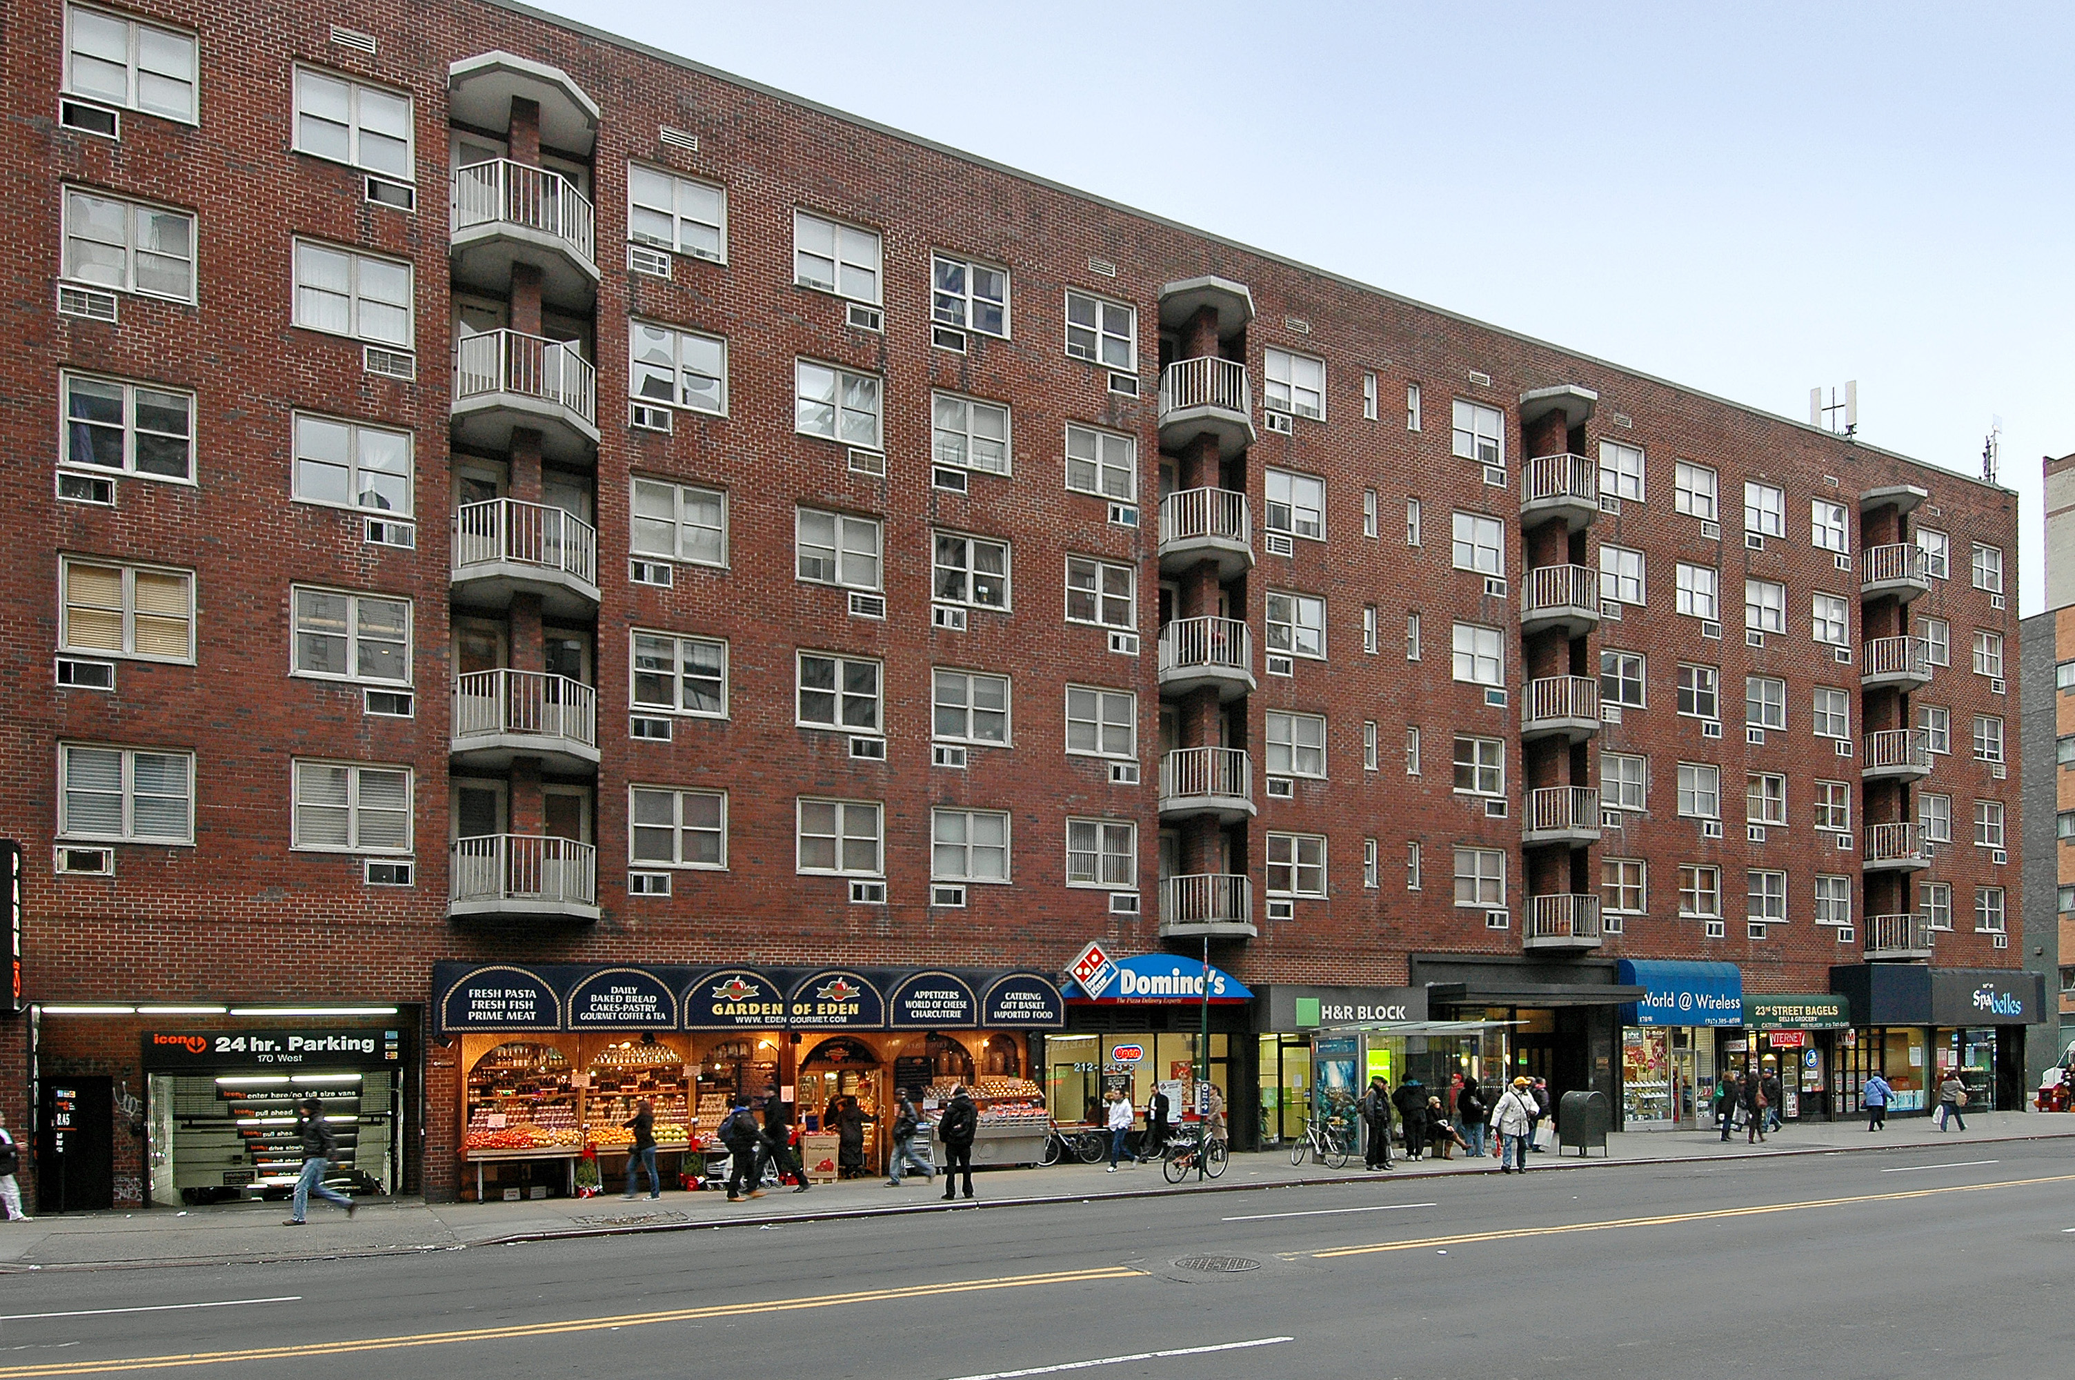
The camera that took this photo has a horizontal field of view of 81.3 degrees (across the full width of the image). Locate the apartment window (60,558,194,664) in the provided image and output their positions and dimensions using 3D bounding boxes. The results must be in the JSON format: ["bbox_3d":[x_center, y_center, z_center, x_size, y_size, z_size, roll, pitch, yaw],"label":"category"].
[{"bbox_3d":[-13.379,-1.164,17.833,1.645,1.426,0.150,2,-6,-25],"label":"apartment window"}]

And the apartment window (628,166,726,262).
[{"bbox_3d":[-6.294,-8.324,21.205,1.667,1.370,0.150,2,-6,-25],"label":"apartment window"}]

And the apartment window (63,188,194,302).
[{"bbox_3d":[-13.314,-6.516,17.742,1.650,1.370,0.150,2,-6,-25],"label":"apartment window"}]

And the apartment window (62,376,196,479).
[{"bbox_3d":[-13.681,-3.949,18.240,1.663,1.443,0.160,3,-8,-26],"label":"apartment window"}]

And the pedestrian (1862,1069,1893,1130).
[{"bbox_3d":[21.876,10.715,31.500,0.500,1.600,0.600,4,-5,-25],"label":"pedestrian"}]

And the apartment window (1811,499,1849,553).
[{"bbox_3d":[23.040,-4.738,35.165,1.706,1.377,0.150,2,-6,-25],"label":"apartment window"}]

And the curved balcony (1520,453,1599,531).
[{"bbox_3d":[13.383,-4.963,30.575,2.300,1.280,1.300,3,-8,-26],"label":"curved balcony"}]

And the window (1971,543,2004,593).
[{"bbox_3d":[30.790,-3.967,39.197,1.660,1.410,0.150,4,-6,-25],"label":"window"}]

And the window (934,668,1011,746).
[{"bbox_3d":[-1.291,0.351,23.789,1.660,1.410,0.150,4,-6,-25],"label":"window"}]

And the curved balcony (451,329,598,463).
[{"bbox_3d":[-8.602,-4.955,20.383,2.300,1.220,1.650,4,-6,-25],"label":"curved balcony"}]

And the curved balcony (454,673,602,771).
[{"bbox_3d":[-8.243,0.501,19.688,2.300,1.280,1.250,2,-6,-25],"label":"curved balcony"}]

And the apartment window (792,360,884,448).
[{"bbox_3d":[-3.662,-5.257,22.286,1.650,1.370,0.150,2,-6,-25],"label":"apartment window"}]

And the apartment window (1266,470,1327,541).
[{"bbox_3d":[5.715,-4.077,26.757,1.649,1.388,0.150,3,-7,-25],"label":"apartment window"}]

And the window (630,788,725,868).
[{"bbox_3d":[-6.445,2.489,21.719,1.657,1.420,0.150,1,-3,-25],"label":"window"}]

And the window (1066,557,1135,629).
[{"bbox_3d":[1.297,-1.980,24.621,1.650,1.370,0.150,2,-6,-25],"label":"window"}]

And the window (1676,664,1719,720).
[{"bbox_3d":[17.665,0.050,32.360,1.657,1.398,0.150,3,-7,-25],"label":"window"}]

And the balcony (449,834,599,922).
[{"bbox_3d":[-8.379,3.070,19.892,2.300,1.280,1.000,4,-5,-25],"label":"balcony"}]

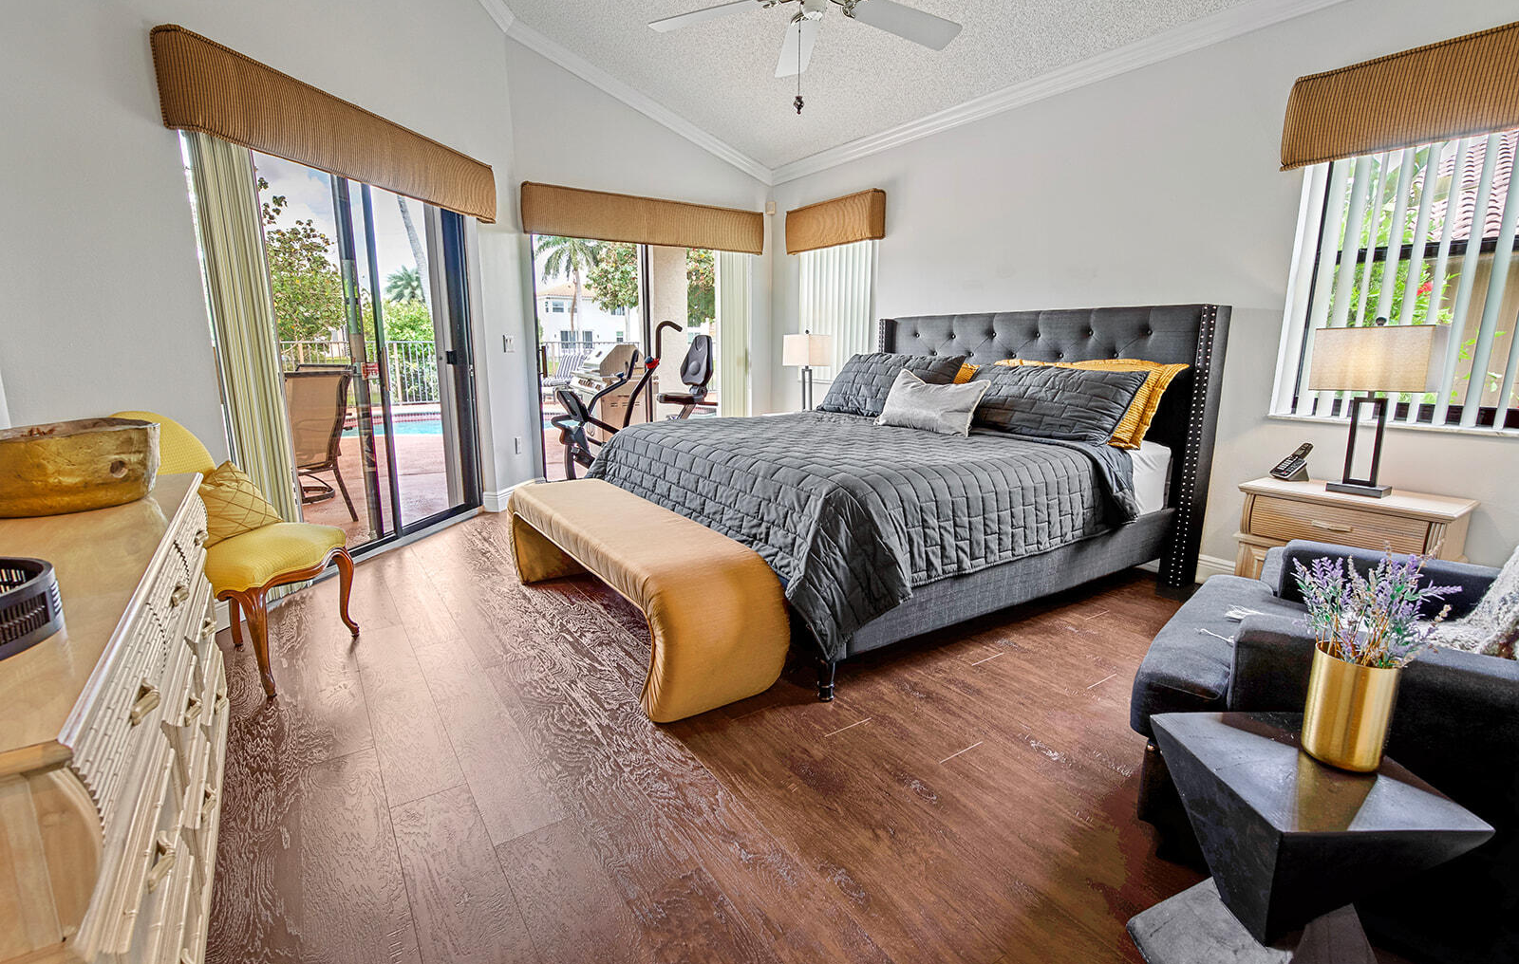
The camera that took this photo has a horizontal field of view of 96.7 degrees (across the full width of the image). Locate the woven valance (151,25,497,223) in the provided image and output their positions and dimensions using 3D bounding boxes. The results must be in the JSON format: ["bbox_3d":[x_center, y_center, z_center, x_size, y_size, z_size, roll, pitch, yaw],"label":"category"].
[{"bbox_3d":[-2.030,-1.722,3.530,0.135,0.342,1.978,3,11,12],"label":"woven valance"}]

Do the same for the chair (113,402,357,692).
[{"bbox_3d":[-1.923,0.221,2.464,0.623,0.940,0.588,1,11,2],"label":"chair"}]

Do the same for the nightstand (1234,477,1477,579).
[{"bbox_3d":[2.453,0.352,2.857,0.458,0.617,0.687,-7,13,-35],"label":"nightstand"}]

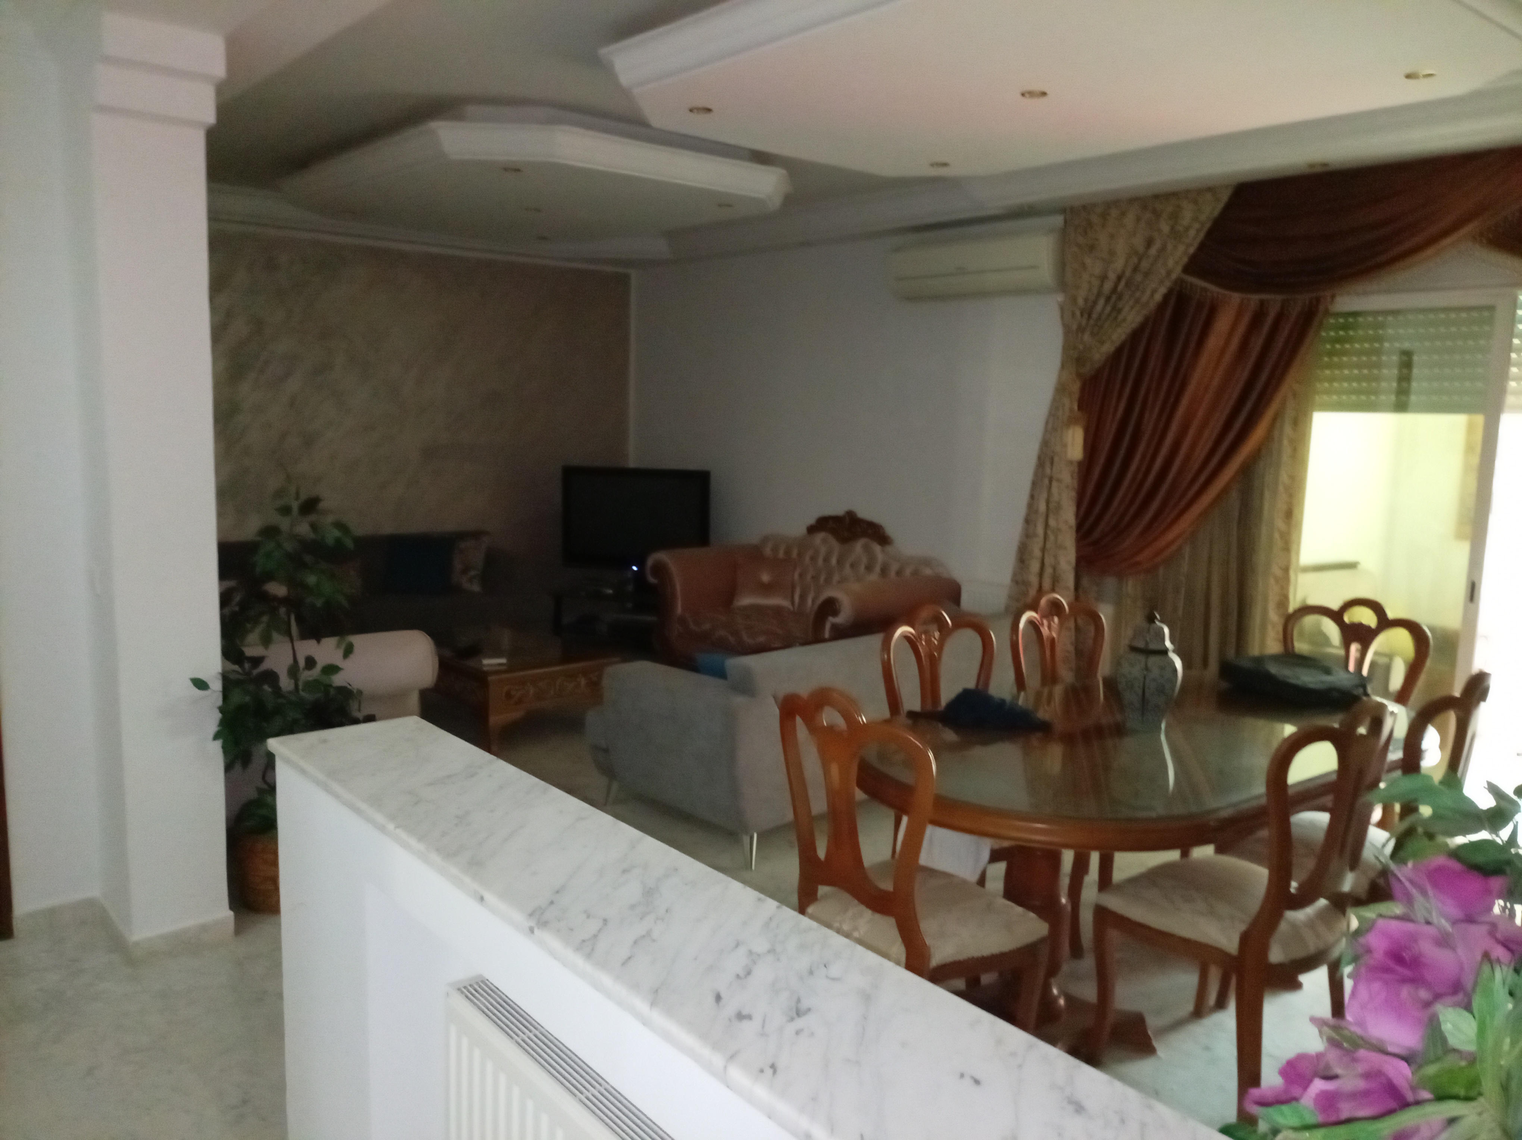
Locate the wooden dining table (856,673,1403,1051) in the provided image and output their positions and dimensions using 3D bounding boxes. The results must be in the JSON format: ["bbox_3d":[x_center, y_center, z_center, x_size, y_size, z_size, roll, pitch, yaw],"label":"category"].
[{"bbox_3d":[1.099,0.838,3.223,1.953,0.773,1.073,-5,11,-38],"label":"wooden dining table"}]

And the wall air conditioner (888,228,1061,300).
[{"bbox_3d":[1.161,-1.613,5.873,0.210,0.298,1.054,-6,11,-41],"label":"wall air conditioner"}]

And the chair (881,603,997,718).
[{"bbox_3d":[0.655,0.663,3.354,0.505,1.055,0.555,-4,10,-34],"label":"chair"}]

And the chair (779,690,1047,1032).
[{"bbox_3d":[0.322,0.762,2.621,0.555,1.055,0.505,-6,11,-41],"label":"chair"}]

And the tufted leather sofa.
[{"bbox_3d":[0.218,0.209,6.978,0.952,0.944,1.904,-5,11,-41],"label":"tufted leather sofa"}]

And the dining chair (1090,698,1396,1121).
[{"bbox_3d":[1.220,0.787,2.784,0.493,1.060,0.556,-4,10,-33],"label":"dining chair"}]

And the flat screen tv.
[{"bbox_3d":[-0.866,-0.369,7.749,1.039,0.717,0.110,2,8,6],"label":"flat screen tv"}]

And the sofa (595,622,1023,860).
[{"bbox_3d":[0.271,0.608,4.814,1.754,0.777,0.935,-5,11,-41],"label":"sofa"}]

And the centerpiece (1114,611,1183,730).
[{"bbox_3d":[1.147,0.282,3.218,0.197,0.330,0.197,-5,11,-38],"label":"centerpiece"}]

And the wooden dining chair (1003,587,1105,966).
[{"bbox_3d":[1.134,0.654,3.687,0.493,1.060,0.556,-4,10,-34],"label":"wooden dining chair"}]

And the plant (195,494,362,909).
[{"bbox_3d":[-1.593,0.425,3.610,0.543,1.369,0.543,-5,11,-41],"label":"plant"}]

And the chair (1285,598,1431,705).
[{"bbox_3d":[1.910,0.639,3.753,0.555,1.055,0.505,-6,11,-42],"label":"chair"}]

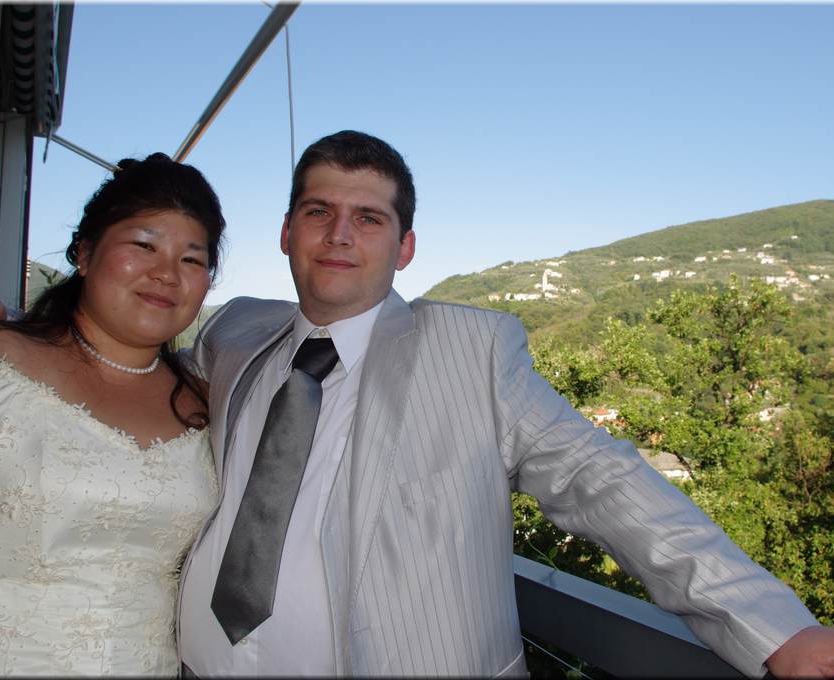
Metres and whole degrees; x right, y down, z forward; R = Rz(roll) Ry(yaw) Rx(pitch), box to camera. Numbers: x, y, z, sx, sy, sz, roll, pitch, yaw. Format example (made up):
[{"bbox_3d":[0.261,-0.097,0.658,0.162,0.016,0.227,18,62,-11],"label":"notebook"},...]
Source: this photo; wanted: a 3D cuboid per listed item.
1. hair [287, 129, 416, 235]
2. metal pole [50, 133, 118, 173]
[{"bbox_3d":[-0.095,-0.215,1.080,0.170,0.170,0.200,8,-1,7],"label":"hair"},{"bbox_3d":[-1.730,-0.980,4.219,0.614,0.034,0.034,28,-10,-23],"label":"metal pole"}]

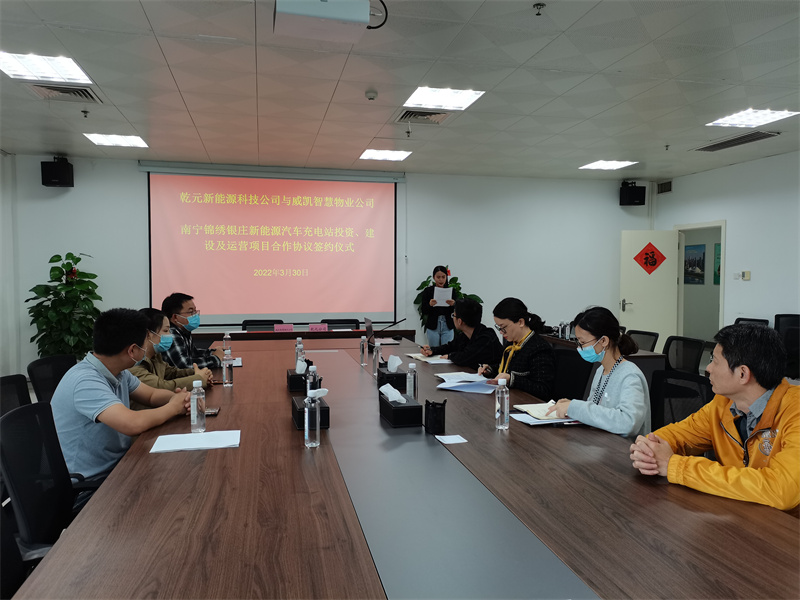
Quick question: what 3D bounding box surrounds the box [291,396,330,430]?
[{"bbox_3d":[-0.395,0.498,2.656,0.131,0.090,0.262,0,3,-13],"label":"box"}]

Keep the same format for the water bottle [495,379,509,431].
[{"bbox_3d":[0.441,0.444,2.573,0.058,0.213,0.058,0,3,-13],"label":"water bottle"}]

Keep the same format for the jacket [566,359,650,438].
[{"bbox_3d":[0.870,0.516,2.570,0.420,0.540,0.480,0,2,-4],"label":"jacket"}]

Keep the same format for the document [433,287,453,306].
[{"bbox_3d":[0.497,-0.029,6.900,0.210,0.290,0.015,0,37,-4],"label":"document"}]

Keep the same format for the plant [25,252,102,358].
[{"bbox_3d":[-3.956,0.246,7.167,0.850,1.620,0.820,0,2,-13],"label":"plant"}]

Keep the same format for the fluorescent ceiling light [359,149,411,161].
[{"bbox_3d":[-0.178,-1.790,7.368,0.580,0.050,0.580,0,3,-13],"label":"fluorescent ceiling light"}]

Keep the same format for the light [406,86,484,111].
[{"bbox_3d":[0.355,-1.667,4.941,0.580,0.070,0.580,0,3,-13],"label":"light"}]

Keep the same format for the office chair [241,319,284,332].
[{"bbox_3d":[-1.485,0.662,6.546,0.580,0.870,0.580,0,2,-13],"label":"office chair"}]

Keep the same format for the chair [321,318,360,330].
[{"bbox_3d":[-0.664,0.695,7.014,0.580,0.900,0.600,0,3,-13],"label":"chair"}]

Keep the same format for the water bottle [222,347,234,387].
[{"bbox_3d":[-1.003,0.396,3.507,0.058,0.213,0.058,0,3,-13],"label":"water bottle"}]

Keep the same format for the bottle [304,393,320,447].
[{"bbox_3d":[-0.334,0.452,2.300,0.058,0.213,0.058,0,3,-13],"label":"bottle"}]

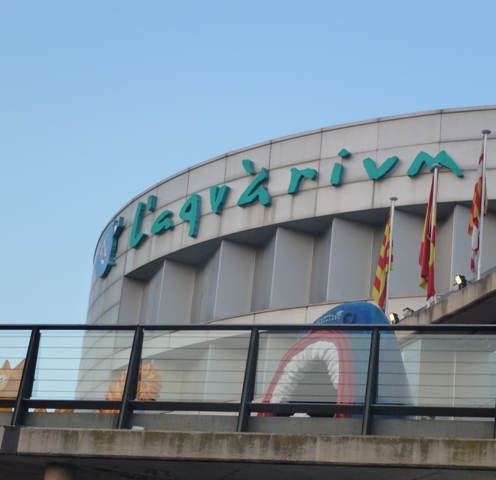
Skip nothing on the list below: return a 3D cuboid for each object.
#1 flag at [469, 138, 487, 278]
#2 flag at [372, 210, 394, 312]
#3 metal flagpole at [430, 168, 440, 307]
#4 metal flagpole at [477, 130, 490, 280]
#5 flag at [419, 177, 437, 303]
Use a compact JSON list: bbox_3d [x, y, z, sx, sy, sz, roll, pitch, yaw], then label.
[{"bbox_3d":[4.294,-0.587,26.107,0.334,2.647,0.280,3,-16,9],"label":"flag"},{"bbox_3d":[2.970,0.415,30.647,0.401,2.421,0.280,4,-16,6],"label":"flag"},{"bbox_3d":[3.722,-0.064,28.240,0.190,3.021,0.190,3,-16,7],"label":"metal flagpole"},{"bbox_3d":[4.371,-0.619,26.104,0.190,2.974,0.190,3,-16,9],"label":"metal flagpole"},{"bbox_3d":[3.667,-0.060,28.246,0.372,2.744,0.280,3,-16,7],"label":"flag"}]

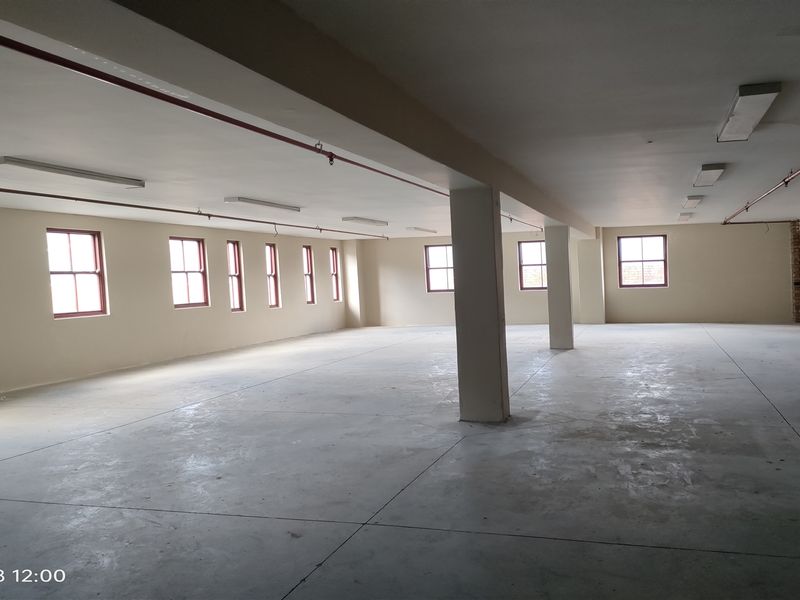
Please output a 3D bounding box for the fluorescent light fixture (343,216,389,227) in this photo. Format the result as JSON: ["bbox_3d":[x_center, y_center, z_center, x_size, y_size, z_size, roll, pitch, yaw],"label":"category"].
[{"bbox_3d":[-0.692,-1.628,13.009,0.254,0.082,1.645,-1,2,22],"label":"fluorescent light fixture"}]

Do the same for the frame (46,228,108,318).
[{"bbox_3d":[-5.574,-0.459,10.763,0.126,1.481,1.161,-1,2,22],"label":"frame"}]

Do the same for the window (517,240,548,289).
[{"bbox_3d":[4.169,-1.022,18.424,1.268,1.452,0.126,-2,2,19],"label":"window"}]

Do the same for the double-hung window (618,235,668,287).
[{"bbox_3d":[6.782,-1.061,17.396,1.268,1.452,0.126,-2,2,19],"label":"double-hung window"}]

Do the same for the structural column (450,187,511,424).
[{"bbox_3d":[0.864,0.049,6.571,0.435,2.390,0.416,-2,2,19],"label":"structural column"}]

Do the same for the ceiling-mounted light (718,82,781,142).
[{"bbox_3d":[2.805,-1.491,5.083,0.254,0.082,1.645,-1,2,22],"label":"ceiling-mounted light"}]

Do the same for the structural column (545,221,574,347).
[{"bbox_3d":[3.185,-0.246,12.342,0.416,2.410,0.416,-2,2,19],"label":"structural column"}]

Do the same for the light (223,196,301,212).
[{"bbox_3d":[-2.087,-1.470,9.658,0.254,0.082,1.645,-1,2,22],"label":"light"}]

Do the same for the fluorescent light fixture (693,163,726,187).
[{"bbox_3d":[4.119,-1.652,8.343,0.254,0.082,1.645,-1,2,22],"label":"fluorescent light fixture"}]

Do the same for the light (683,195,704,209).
[{"bbox_3d":[5.378,-1.797,11.466,0.254,0.082,1.645,-1,2,22],"label":"light"}]

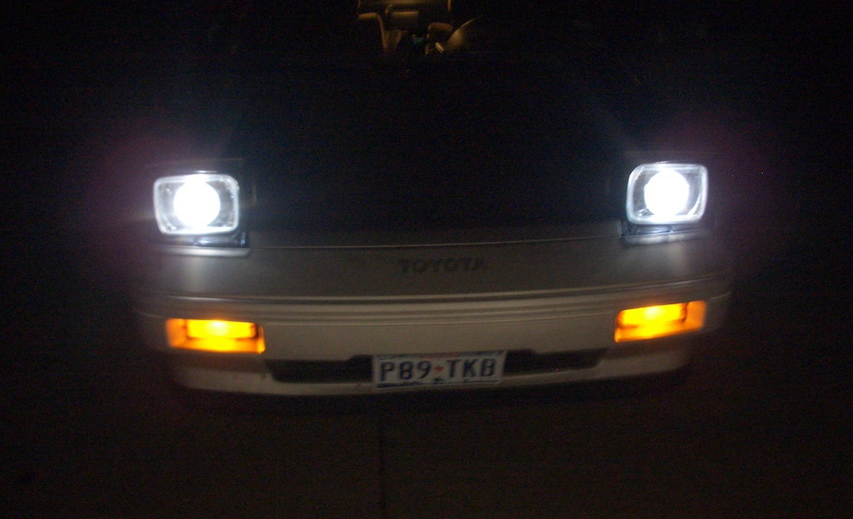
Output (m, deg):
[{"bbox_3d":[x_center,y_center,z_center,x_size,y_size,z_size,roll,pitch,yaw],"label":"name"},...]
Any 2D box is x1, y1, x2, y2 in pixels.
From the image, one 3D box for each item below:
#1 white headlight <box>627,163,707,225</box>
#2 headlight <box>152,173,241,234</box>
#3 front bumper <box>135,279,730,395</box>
[{"bbox_3d":[0.590,-0.176,2.147,0.200,0.145,0.090,-2,21,-2],"label":"white headlight"},{"bbox_3d":[-0.550,-0.143,2.101,0.200,0.145,0.090,-2,21,-2],"label":"headlight"},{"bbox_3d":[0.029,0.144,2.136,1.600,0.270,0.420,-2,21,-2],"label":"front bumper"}]

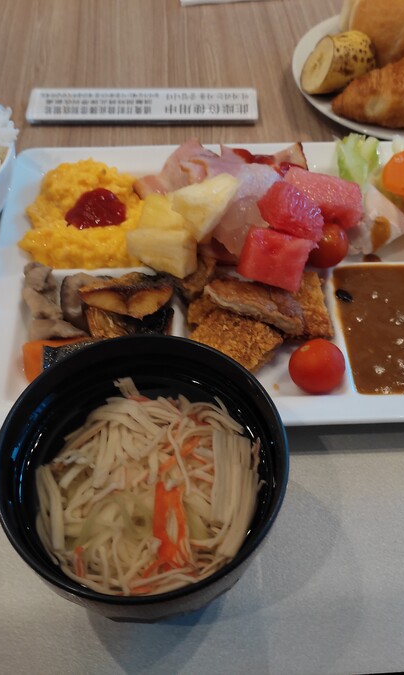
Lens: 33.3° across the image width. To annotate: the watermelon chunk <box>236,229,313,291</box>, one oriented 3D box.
[{"bbox_3d":[0.035,-0.037,0.326,0.030,0.024,0.023,15,55,11],"label":"watermelon chunk"}]

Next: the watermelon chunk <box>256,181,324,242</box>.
[{"bbox_3d":[0.045,-0.063,0.341,0.032,0.023,0.023,29,59,20],"label":"watermelon chunk"}]

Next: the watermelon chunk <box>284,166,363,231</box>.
[{"bbox_3d":[0.063,-0.071,0.349,0.039,0.025,0.026,15,55,11],"label":"watermelon chunk"}]

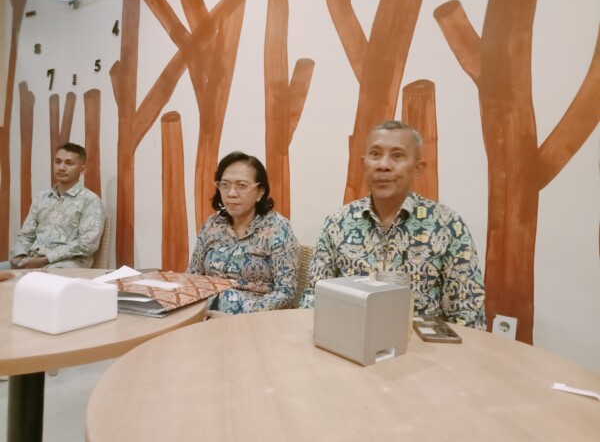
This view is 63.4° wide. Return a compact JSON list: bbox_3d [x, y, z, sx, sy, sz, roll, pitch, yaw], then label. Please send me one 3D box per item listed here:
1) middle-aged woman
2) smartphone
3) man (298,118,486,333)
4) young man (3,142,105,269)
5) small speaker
[{"bbox_3d":[-0.323,0.343,1.538,0.470,1.150,0.720,5,5,30],"label":"middle-aged woman"},{"bbox_3d":[0.290,0.234,1.055,0.076,0.009,0.160,2,5,1],"label":"smartphone"},{"bbox_3d":[0.158,0.346,1.220,0.530,1.237,0.760,4,5,23],"label":"man"},{"bbox_3d":[-1.432,0.188,2.493,0.520,1.208,0.780,5,5,30],"label":"young man"},{"bbox_3d":[0.115,0.179,0.909,0.118,0.129,0.127,-2,6,-40],"label":"small speaker"}]

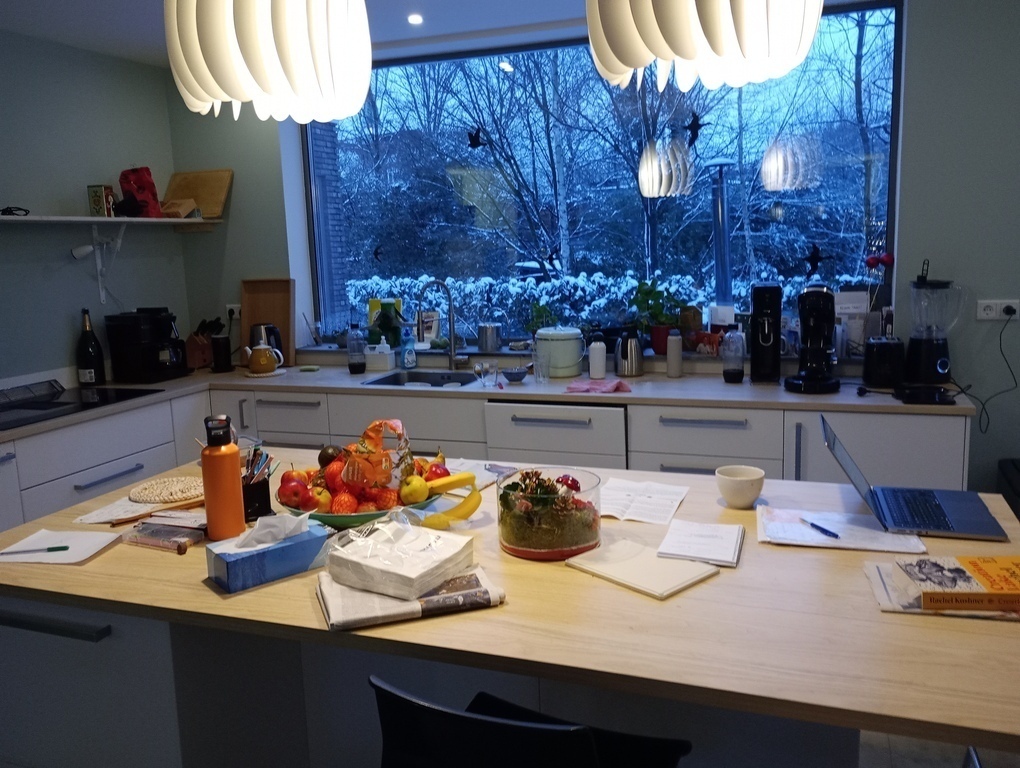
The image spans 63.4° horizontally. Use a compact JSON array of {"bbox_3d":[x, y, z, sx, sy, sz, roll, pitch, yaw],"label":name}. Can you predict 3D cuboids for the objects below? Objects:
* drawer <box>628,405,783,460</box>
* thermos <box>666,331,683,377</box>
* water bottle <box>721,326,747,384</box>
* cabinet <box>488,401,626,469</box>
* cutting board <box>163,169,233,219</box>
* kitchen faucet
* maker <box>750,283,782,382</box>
[{"bbox_3d":[0.840,0.139,3.469,0.597,0.200,0.500,2,10,20],"label":"drawer"},{"bbox_3d":[0.741,-0.136,3.709,0.067,0.215,0.067,2,10,20],"label":"thermos"},{"bbox_3d":[0.956,-0.128,3.522,0.088,0.242,0.088,2,10,20],"label":"water bottle"},{"bbox_3d":[0.284,0.406,3.697,0.600,0.750,0.580,2,10,20],"label":"cabinet"},{"bbox_3d":[-1.712,-1.032,4.510,0.400,0.295,0.022,2,-18,20],"label":"cutting board"},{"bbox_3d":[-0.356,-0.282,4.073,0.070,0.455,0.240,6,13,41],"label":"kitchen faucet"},{"bbox_3d":[1.107,-0.224,3.553,0.118,0.410,0.200,2,10,20],"label":"maker"}]

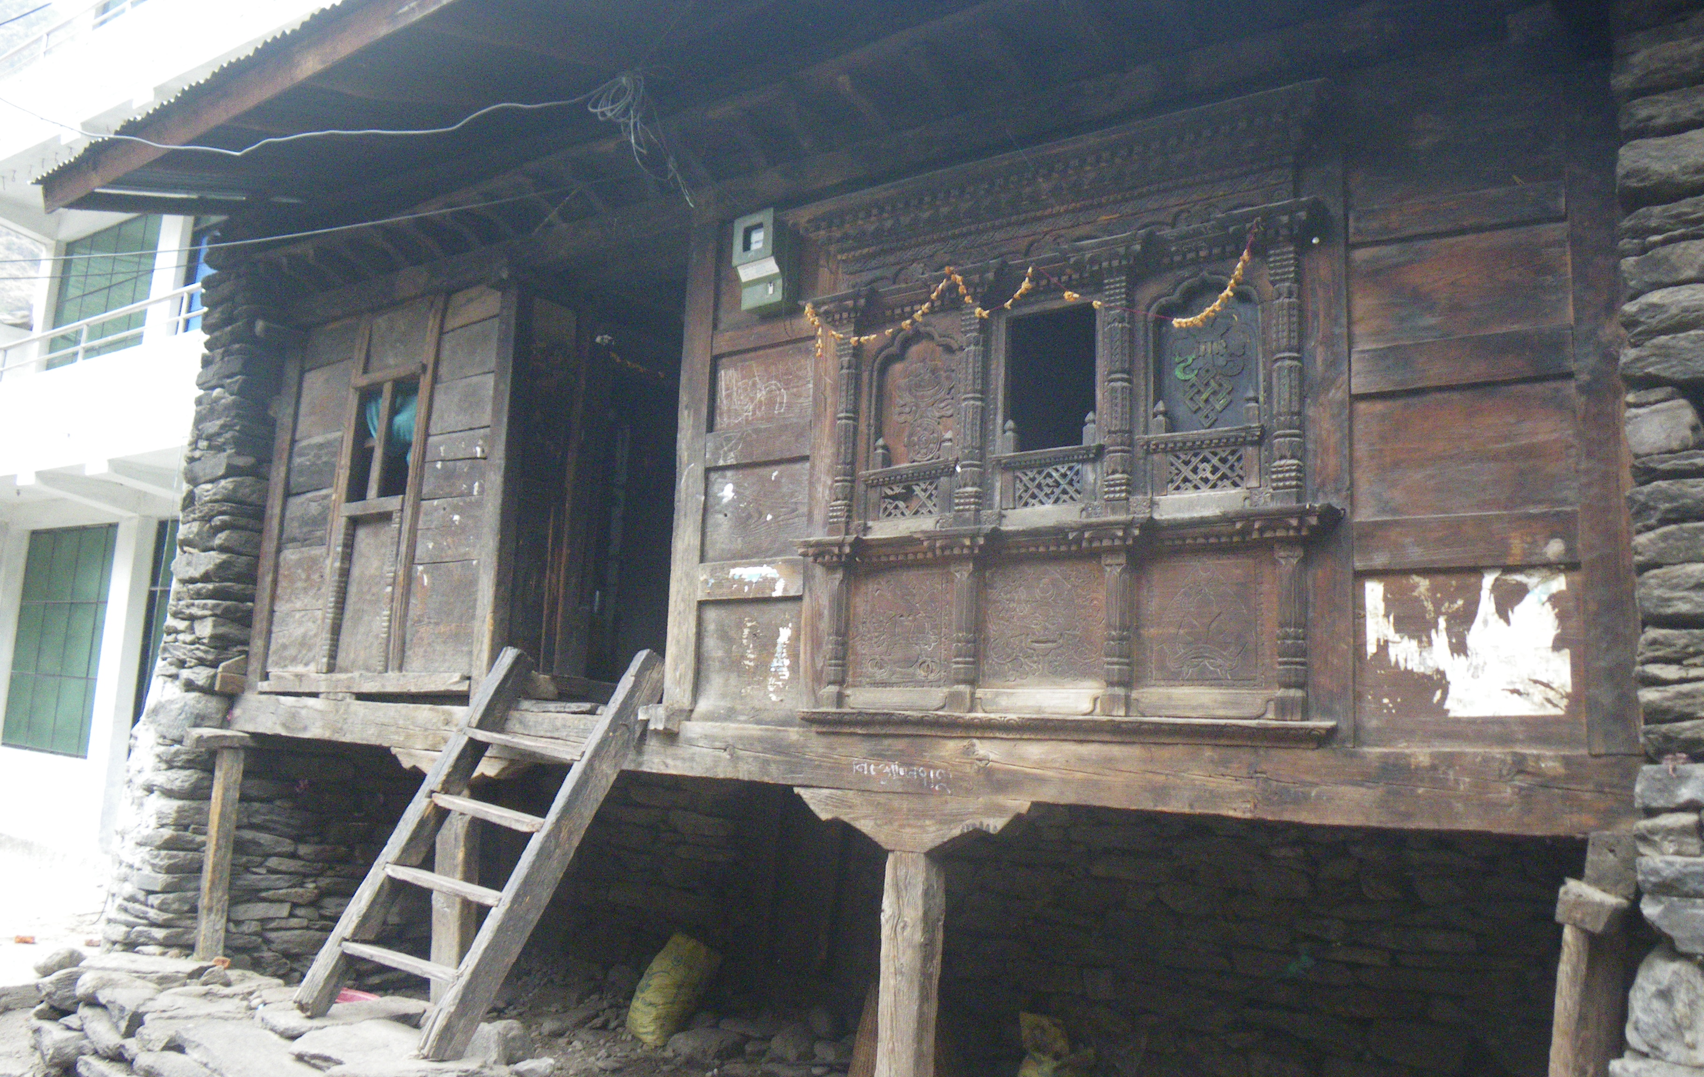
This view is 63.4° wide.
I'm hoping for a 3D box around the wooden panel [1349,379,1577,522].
[{"bbox_3d":[1.553,-0.221,3.505,0.533,0.339,0.045,-4,-10,36],"label":"wooden panel"}]

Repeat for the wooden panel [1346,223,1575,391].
[{"bbox_3d":[1.567,-0.588,3.557,0.533,0.402,0.045,-4,-10,36],"label":"wooden panel"}]

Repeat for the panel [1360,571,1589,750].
[{"bbox_3d":[1.532,0.295,3.433,0.533,0.449,0.045,-4,-10,36],"label":"panel"}]

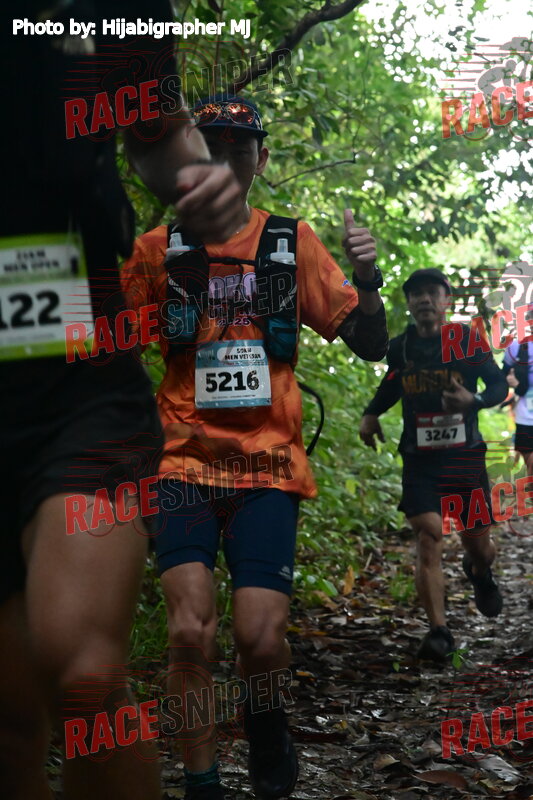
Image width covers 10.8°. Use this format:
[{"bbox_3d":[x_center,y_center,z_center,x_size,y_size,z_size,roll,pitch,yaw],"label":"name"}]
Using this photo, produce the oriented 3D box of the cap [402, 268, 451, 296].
[{"bbox_3d":[0.646,-0.475,11.400,0.175,0.120,0.250,0,-1,22],"label":"cap"}]

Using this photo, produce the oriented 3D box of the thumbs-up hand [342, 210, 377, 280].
[{"bbox_3d":[0.229,-0.388,6.950,0.083,0.165,0.090,0,-1,6],"label":"thumbs-up hand"}]

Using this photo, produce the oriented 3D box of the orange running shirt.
[{"bbox_3d":[-0.064,-0.113,6.700,0.560,0.690,0.290,0,-1,5],"label":"orange running shirt"}]

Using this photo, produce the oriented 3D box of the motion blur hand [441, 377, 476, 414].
[{"bbox_3d":[0.762,-0.022,11.200,0.125,0.140,0.090,0,-1,6],"label":"motion blur hand"}]

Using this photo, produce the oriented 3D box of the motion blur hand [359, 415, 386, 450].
[{"bbox_3d":[0.426,0.131,11.350,0.105,0.142,0.090,0,-1,6],"label":"motion blur hand"}]

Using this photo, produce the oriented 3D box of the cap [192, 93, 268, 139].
[{"bbox_3d":[-0.085,-0.668,6.650,0.175,0.120,0.250,0,-1,7],"label":"cap"}]

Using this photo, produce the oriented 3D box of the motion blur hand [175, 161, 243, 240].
[{"bbox_3d":[-0.074,-0.252,3.600,0.087,0.103,0.100,0,-1,-9],"label":"motion blur hand"}]

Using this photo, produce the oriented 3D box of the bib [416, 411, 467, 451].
[{"bbox_3d":[0.705,0.127,11.350,0.198,0.145,0.020,-3,0,3],"label":"bib"}]

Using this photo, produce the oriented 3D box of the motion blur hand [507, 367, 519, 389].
[{"bbox_3d":[1.440,-0.126,16.500,0.080,0.115,0.090,0,-1,6],"label":"motion blur hand"}]

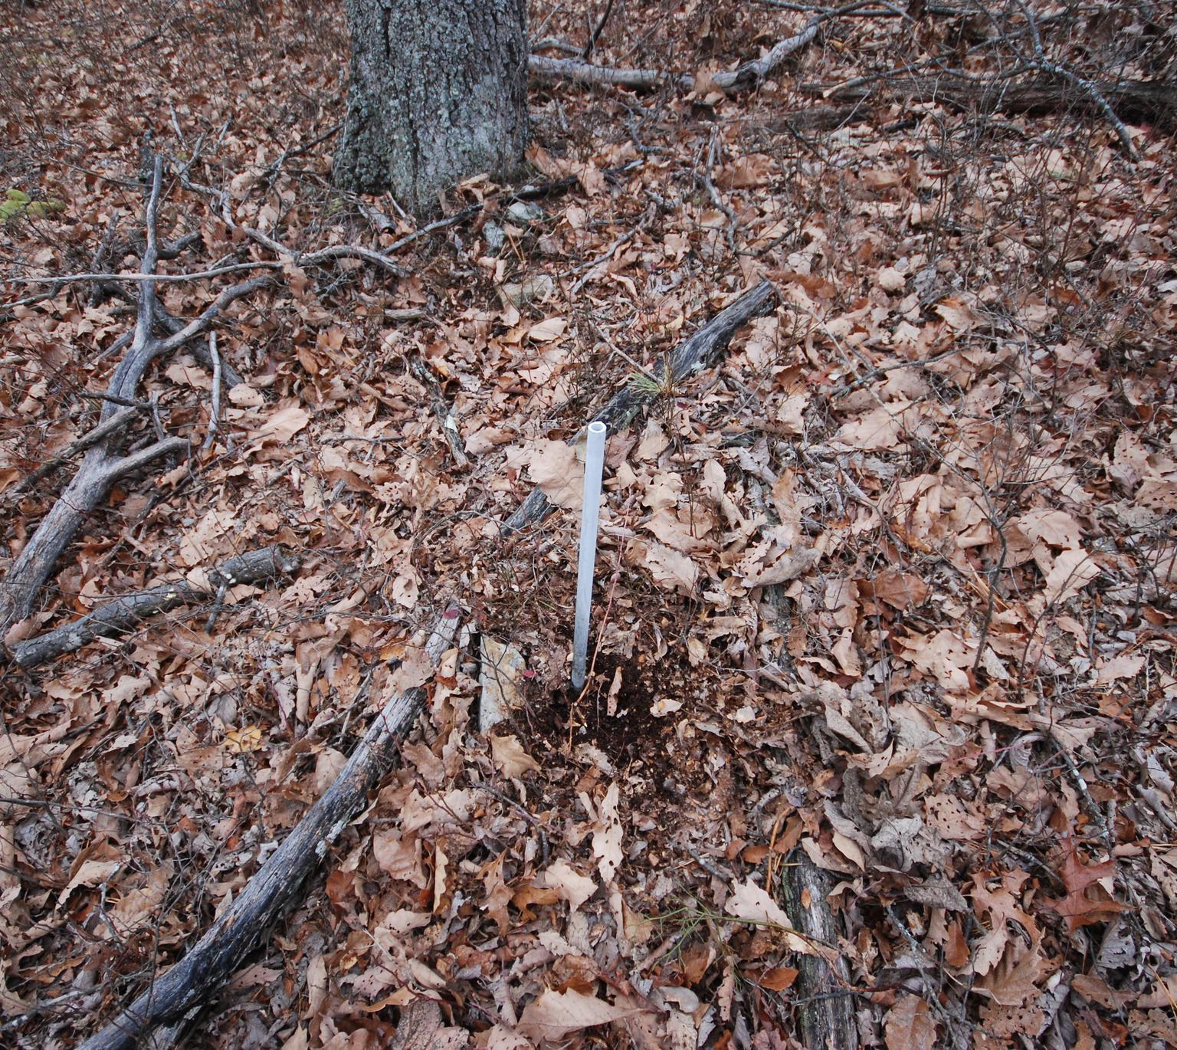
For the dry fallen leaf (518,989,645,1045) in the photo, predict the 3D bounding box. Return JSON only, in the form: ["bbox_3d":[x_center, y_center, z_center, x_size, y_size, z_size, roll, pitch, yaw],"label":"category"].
[{"bbox_3d":[-0.013,0.679,0.905,0.170,0.030,0.068,-4,48,-8],"label":"dry fallen leaf"}]

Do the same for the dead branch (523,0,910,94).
[{"bbox_3d":[0.836,-2.530,3.443,2.450,0.320,0.660,-13,50,-16],"label":"dead branch"}]

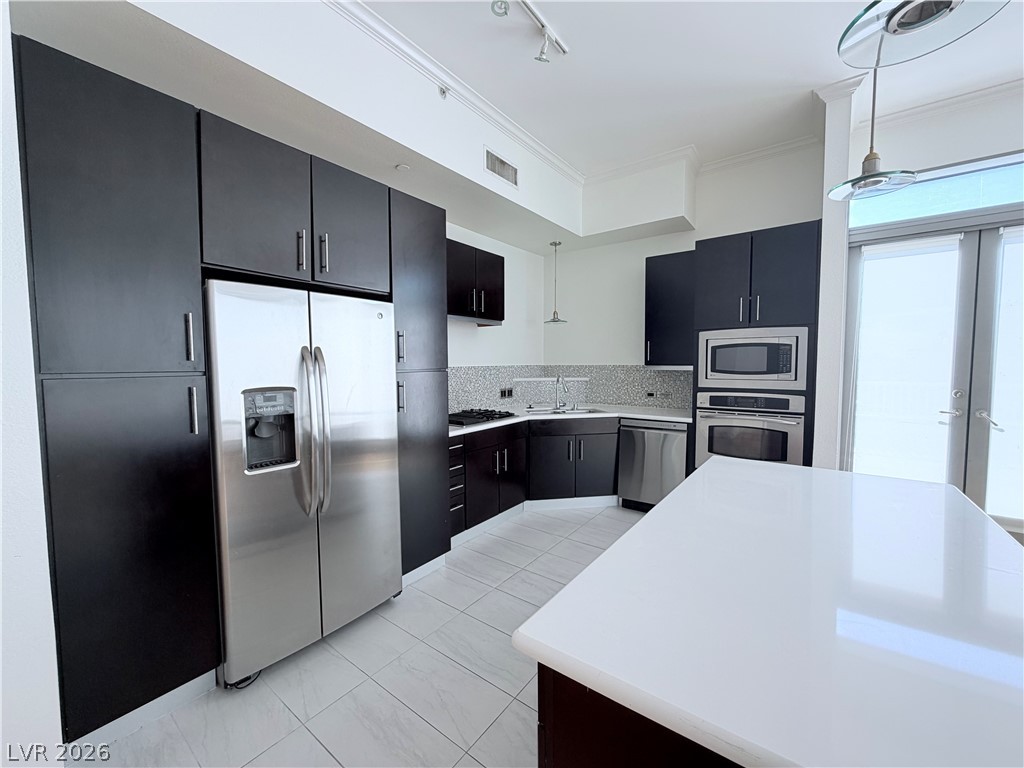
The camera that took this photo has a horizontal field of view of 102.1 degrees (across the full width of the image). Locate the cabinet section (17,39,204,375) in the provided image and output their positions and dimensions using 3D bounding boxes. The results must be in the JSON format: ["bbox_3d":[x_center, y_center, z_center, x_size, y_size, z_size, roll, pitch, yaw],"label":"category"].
[{"bbox_3d":[-1.645,-0.567,1.677,0.660,1.046,0.454,2,4,36],"label":"cabinet section"}]

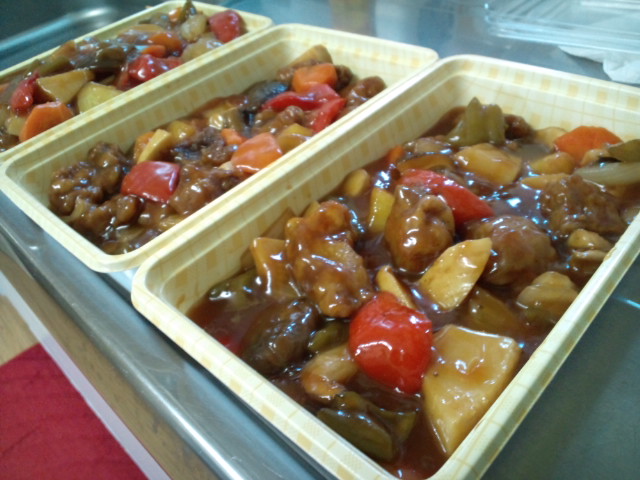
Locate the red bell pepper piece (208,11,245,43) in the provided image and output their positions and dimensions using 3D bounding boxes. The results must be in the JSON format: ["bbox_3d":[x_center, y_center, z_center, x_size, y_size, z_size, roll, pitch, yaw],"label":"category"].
[{"bbox_3d":[-0.066,-0.152,0.370,0.023,0.023,0.021,27,52,35],"label":"red bell pepper piece"}]

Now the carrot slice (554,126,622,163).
[{"bbox_3d":[0.122,-0.043,0.236,0.029,0.020,0.014,27,52,35],"label":"carrot slice"}]

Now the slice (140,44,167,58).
[{"bbox_3d":[-0.115,-0.130,0.357,0.015,0.009,0.016,27,52,35],"label":"slice"}]

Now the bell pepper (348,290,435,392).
[{"bbox_3d":[0.022,0.032,0.165,0.023,0.021,0.025,27,52,35],"label":"bell pepper"}]

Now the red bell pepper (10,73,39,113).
[{"bbox_3d":[-0.189,-0.093,0.331,0.014,0.025,0.015,27,52,35],"label":"red bell pepper"}]

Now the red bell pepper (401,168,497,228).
[{"bbox_3d":[0.053,-0.018,0.221,0.040,0.018,0.016,27,52,35],"label":"red bell pepper"}]

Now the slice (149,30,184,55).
[{"bbox_3d":[-0.110,-0.141,0.369,0.021,0.013,0.019,27,52,35],"label":"slice"}]

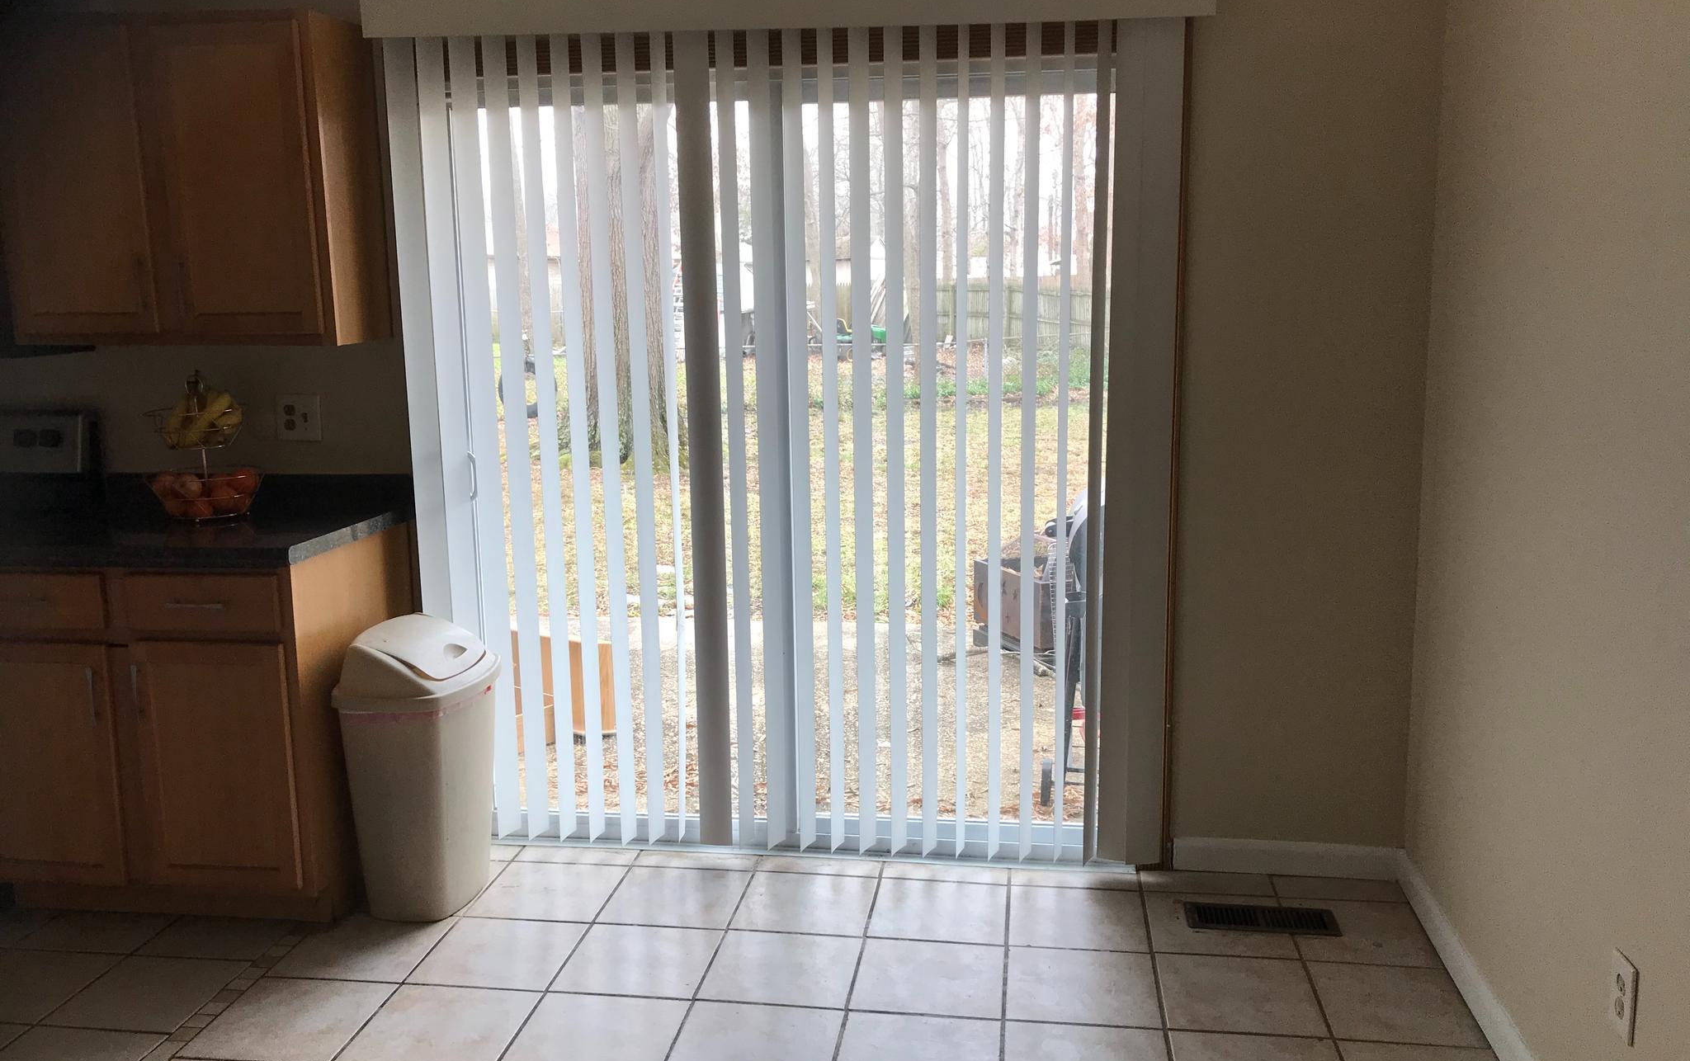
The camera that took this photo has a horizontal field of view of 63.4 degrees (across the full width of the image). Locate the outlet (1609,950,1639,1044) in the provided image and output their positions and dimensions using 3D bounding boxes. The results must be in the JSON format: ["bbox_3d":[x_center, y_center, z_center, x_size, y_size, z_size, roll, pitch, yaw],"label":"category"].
[{"bbox_3d":[1.237,0.743,2.177,0.009,0.123,0.079,1,10,8],"label":"outlet"}]

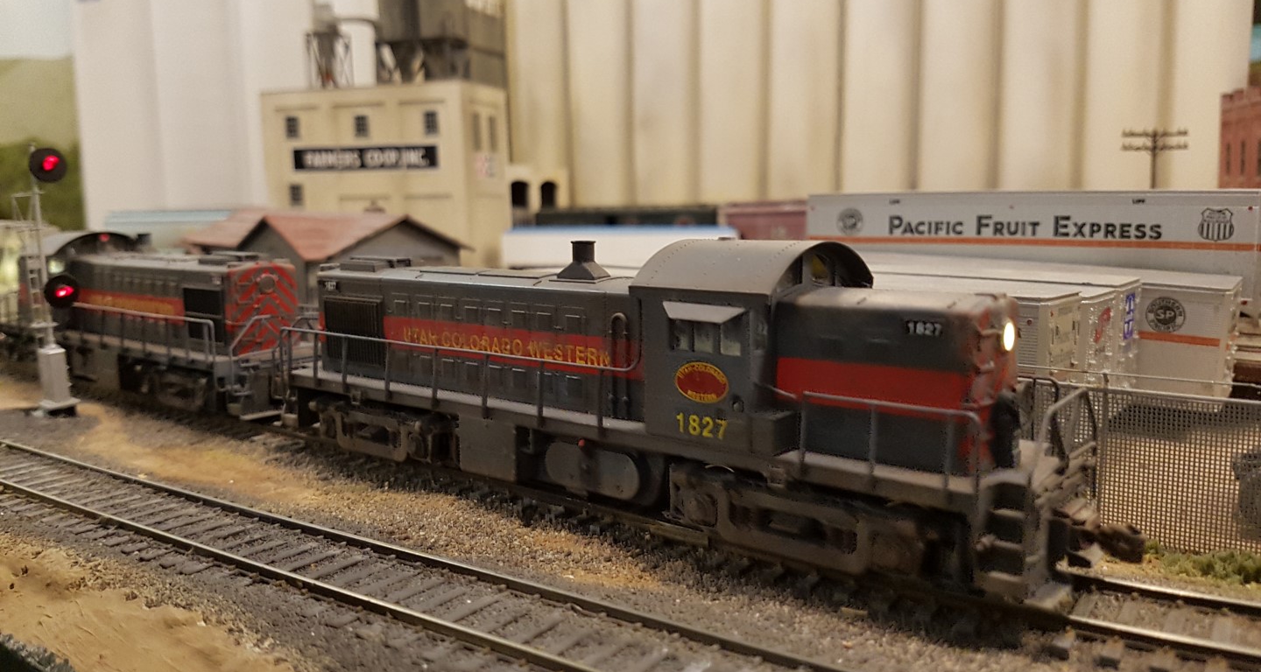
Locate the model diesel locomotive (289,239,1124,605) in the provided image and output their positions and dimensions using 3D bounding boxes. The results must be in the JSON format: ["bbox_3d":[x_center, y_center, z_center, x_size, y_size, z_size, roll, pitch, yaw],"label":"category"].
[{"bbox_3d":[-0.007,0.006,0.192,0.192,0.051,0.036,5,9,40],"label":"model diesel locomotive"}]

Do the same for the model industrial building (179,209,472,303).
[{"bbox_3d":[-0.168,-0.032,0.494,0.162,0.069,0.103,5,9,40],"label":"model industrial building"}]

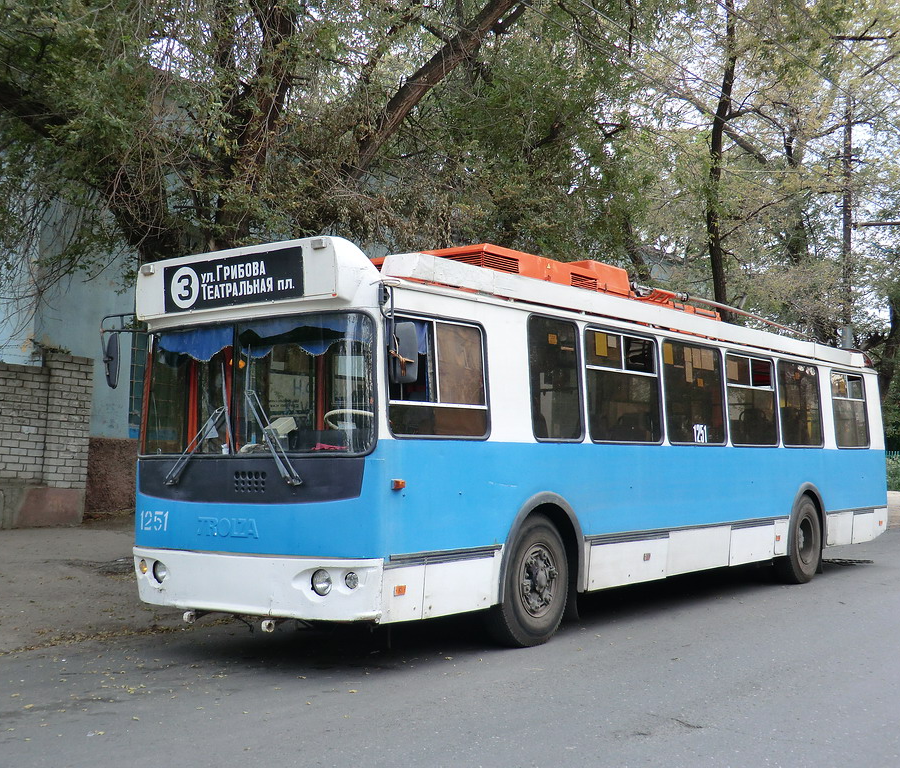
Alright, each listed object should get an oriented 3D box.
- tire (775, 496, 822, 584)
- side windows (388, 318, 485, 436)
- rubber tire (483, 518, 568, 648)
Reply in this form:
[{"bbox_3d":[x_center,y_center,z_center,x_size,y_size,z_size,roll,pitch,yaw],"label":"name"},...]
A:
[{"bbox_3d":[4.186,1.885,14.351,0.294,1.056,1.056,-3,-5,36],"label":"tire"},{"bbox_3d":[-0.086,-0.042,8.399,0.061,0.883,1.198,-7,-7,36],"label":"side windows"},{"bbox_3d":[0.594,1.561,9.444,0.294,1.045,1.050,-3,-5,36],"label":"rubber tire"}]

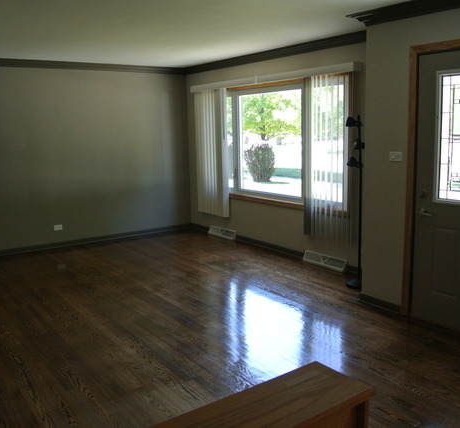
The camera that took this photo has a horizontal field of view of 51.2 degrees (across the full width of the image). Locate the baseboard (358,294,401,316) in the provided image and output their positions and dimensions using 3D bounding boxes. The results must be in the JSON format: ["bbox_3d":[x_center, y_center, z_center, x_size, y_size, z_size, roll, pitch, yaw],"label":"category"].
[{"bbox_3d":[1.244,0.754,4.019,0.027,0.082,0.420,-9,12,-36],"label":"baseboard"}]

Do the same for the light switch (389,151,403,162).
[{"bbox_3d":[1.284,-0.446,3.733,0.014,0.071,0.115,-9,12,-36],"label":"light switch"}]

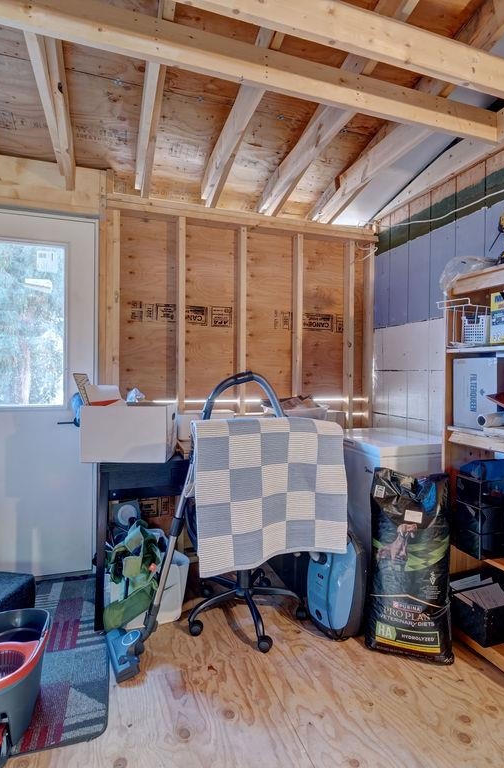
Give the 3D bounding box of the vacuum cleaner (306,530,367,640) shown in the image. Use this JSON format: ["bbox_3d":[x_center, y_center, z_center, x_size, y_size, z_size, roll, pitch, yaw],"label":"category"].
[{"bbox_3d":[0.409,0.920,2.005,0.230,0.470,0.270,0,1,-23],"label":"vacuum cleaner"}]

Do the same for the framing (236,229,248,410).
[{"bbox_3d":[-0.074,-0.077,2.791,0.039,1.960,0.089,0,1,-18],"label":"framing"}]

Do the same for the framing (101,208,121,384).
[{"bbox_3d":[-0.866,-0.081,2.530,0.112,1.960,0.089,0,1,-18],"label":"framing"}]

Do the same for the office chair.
[{"bbox_3d":[0.000,0.591,2.000,0.630,1.120,0.620,0,1,-24],"label":"office chair"}]

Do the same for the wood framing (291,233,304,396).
[{"bbox_3d":[0.321,0.040,2.884,0.038,2.130,0.089,0,1,-19],"label":"wood framing"}]

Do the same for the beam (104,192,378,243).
[{"bbox_3d":[0.018,-1.092,2.808,1.886,0.076,0.089,0,1,-18],"label":"beam"}]

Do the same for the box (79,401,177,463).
[{"bbox_3d":[-0.629,0.247,2.182,0.410,0.272,0.320,1,1,-1],"label":"box"}]

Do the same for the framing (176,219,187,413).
[{"bbox_3d":[-0.448,0.035,2.638,0.038,2.130,0.089,0,1,-19],"label":"framing"}]

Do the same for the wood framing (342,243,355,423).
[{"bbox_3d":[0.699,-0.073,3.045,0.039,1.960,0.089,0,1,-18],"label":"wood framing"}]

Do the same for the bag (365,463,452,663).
[{"bbox_3d":[0.685,0.770,1.812,0.340,0.765,0.150,1,1,16],"label":"bag"}]

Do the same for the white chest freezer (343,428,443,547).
[{"bbox_3d":[0.769,0.729,2.403,0.542,0.850,0.657,0,1,-19],"label":"white chest freezer"}]

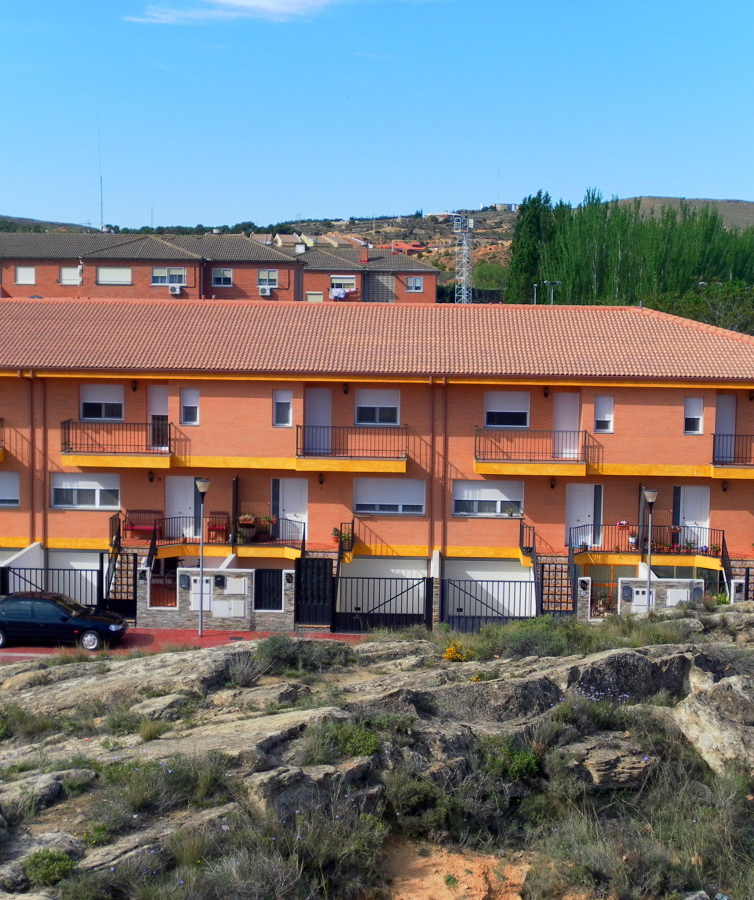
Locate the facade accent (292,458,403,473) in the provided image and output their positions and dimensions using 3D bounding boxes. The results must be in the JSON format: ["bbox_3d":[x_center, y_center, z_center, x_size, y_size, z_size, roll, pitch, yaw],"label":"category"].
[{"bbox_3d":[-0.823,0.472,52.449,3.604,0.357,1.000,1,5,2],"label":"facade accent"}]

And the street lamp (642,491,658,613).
[{"bbox_3d":[8.051,3.522,47.154,0.450,4.750,0.450,1,6,1],"label":"street lamp"}]

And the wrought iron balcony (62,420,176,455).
[{"bbox_3d":[-8.505,-0.424,52.842,3.606,0.982,1.380,1,5,2],"label":"wrought iron balcony"}]

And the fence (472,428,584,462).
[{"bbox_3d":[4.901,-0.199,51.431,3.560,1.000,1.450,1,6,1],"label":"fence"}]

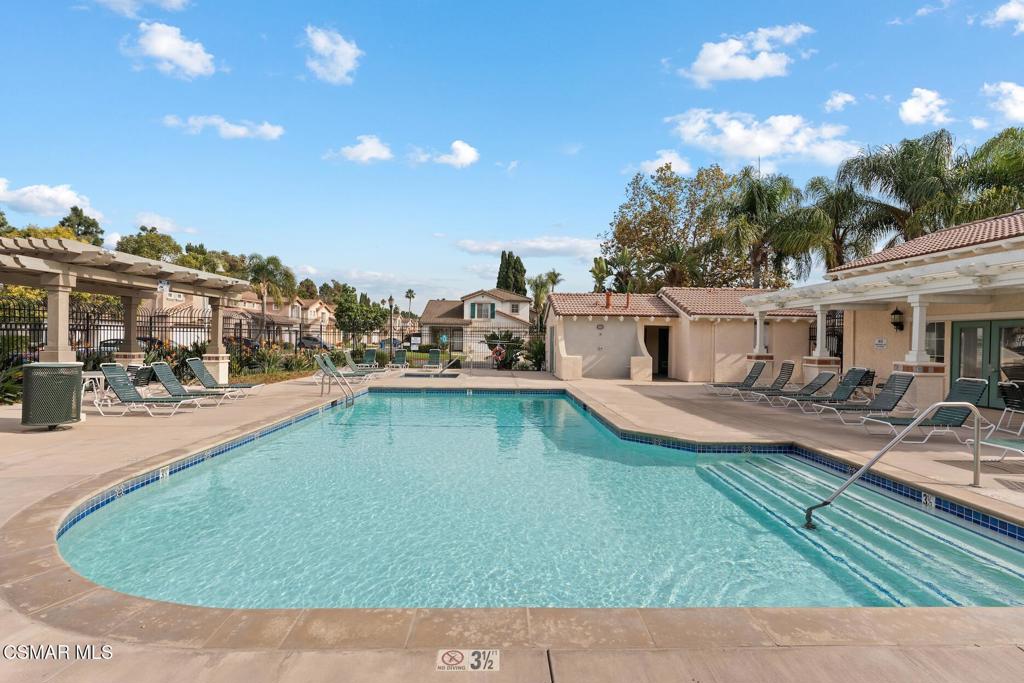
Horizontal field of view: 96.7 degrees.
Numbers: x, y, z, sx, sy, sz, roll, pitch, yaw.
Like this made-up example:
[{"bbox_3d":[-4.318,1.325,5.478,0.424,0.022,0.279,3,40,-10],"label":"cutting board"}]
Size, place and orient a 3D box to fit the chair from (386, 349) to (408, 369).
[{"bbox_3d":[-5.620,0.921,22.500,0.660,1.030,1.830,0,0,-1],"label":"chair"}]

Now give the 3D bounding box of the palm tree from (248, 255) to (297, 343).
[{"bbox_3d":[-21.471,-3.334,40.024,3.900,8.627,3.900,1,0,-2],"label":"palm tree"}]

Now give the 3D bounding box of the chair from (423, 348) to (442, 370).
[{"bbox_3d":[-3.800,0.923,22.200,0.670,1.030,1.830,0,0,-3],"label":"chair"}]

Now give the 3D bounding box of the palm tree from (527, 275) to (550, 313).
[{"bbox_3d":[2.956,-3.176,52.025,2.750,8.961,2.750,1,0,-2],"label":"palm tree"}]

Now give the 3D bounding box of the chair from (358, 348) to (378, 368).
[{"bbox_3d":[-7.080,0.921,22.500,0.660,1.030,1.830,0,0,-1],"label":"chair"}]

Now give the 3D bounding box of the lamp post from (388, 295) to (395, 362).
[{"bbox_3d":[-6.910,-0.688,26.118,0.340,3.960,0.340,1,0,-2],"label":"lamp post"}]

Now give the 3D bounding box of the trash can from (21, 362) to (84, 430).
[{"bbox_3d":[-7.950,0.973,7.900,0.710,1.120,0.710,0,1,-45],"label":"trash can"}]

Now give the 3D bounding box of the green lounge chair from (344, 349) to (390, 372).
[{"bbox_3d":[-5.767,0.856,18.105,1.750,1.000,0.650,1,0,-2],"label":"green lounge chair"}]

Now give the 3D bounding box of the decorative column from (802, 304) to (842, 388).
[{"bbox_3d":[10.199,0.220,15.007,0.700,2.820,0.700,1,0,-2],"label":"decorative column"}]

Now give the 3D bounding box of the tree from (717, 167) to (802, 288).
[{"bbox_3d":[13.750,-4.183,25.500,4.800,11.200,4.800,0,0,0],"label":"tree"}]

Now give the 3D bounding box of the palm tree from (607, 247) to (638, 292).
[{"bbox_3d":[6.917,-2.278,29.021,2.000,7.552,2.000,1,0,-2],"label":"palm tree"}]

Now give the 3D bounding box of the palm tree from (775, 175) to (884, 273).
[{"bbox_3d":[15.500,-3.310,22.000,5.200,9.500,5.200,0,0,0],"label":"palm tree"}]

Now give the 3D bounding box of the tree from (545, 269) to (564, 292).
[{"bbox_3d":[7.000,-5.410,75.000,3.400,13.000,3.400,0,0,0],"label":"tree"}]

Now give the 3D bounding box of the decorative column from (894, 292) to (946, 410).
[{"bbox_3d":[10.307,0.241,11.542,0.700,2.820,0.700,1,0,-2],"label":"decorative column"}]

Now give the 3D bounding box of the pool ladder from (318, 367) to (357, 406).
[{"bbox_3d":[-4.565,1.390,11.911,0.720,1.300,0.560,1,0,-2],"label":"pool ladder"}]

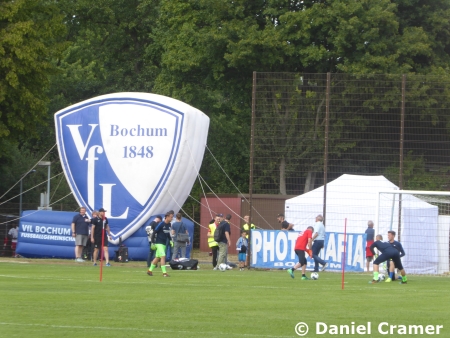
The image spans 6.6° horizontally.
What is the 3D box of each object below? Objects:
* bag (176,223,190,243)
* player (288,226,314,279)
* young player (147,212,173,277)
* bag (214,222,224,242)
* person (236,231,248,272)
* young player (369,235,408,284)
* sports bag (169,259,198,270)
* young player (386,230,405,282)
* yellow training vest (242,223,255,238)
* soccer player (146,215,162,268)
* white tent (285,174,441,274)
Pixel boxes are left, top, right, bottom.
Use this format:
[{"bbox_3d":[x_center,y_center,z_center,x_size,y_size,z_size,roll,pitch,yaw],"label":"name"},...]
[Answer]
[{"bbox_3d":[-1.269,1.941,119.300,0.420,0.580,0.200,1,0,-9],"label":"bag"},{"bbox_3d":[2.167,2.425,112.000,0.780,1.540,0.500,1,0,-13],"label":"player"},{"bbox_3d":[-1.877,2.163,111.800,0.600,1.830,0.550,2,1,38],"label":"young player"},{"bbox_3d":[-0.167,1.928,118.500,0.220,0.560,0.330,1,1,-44],"label":"bag"},{"bbox_3d":[0.533,2.481,118.800,0.400,1.200,0.300,1,0,-6],"label":"person"},{"bbox_3d":[4.630,2.563,110.500,1.000,1.420,0.650,2,1,30],"label":"young player"},{"bbox_3d":[-1.241,2.882,117.500,0.870,0.340,0.400,1,0,0],"label":"sports bag"},{"bbox_3d":[4.867,2.494,111.200,0.520,1.460,0.620,2,1,38],"label":"young player"},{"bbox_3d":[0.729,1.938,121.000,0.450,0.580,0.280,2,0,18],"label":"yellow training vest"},{"bbox_3d":[-2.122,2.207,118.800,0.450,1.630,0.500,1,1,-28],"label":"soccer player"},{"bbox_3d":[4.283,1.735,122.000,4.200,3.080,2.900,2,0,23],"label":"white tent"}]

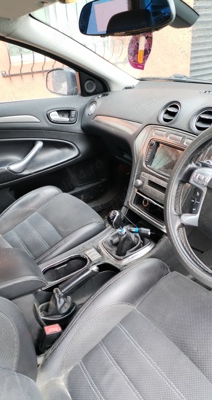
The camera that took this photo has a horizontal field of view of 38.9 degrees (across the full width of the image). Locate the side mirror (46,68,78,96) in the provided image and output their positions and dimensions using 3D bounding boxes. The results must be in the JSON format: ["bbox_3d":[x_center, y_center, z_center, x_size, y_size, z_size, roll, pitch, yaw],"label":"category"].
[{"bbox_3d":[-0.246,-0.667,1.661,0.100,0.145,0.205,-26,34,-34],"label":"side mirror"}]

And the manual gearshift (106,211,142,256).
[{"bbox_3d":[0.057,0.087,1.014,0.125,0.160,0.105,-21,31,-27],"label":"manual gearshift"}]

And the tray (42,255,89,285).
[{"bbox_3d":[-0.126,0.246,0.972,0.165,0.060,0.085,-21,31,-27],"label":"tray"}]

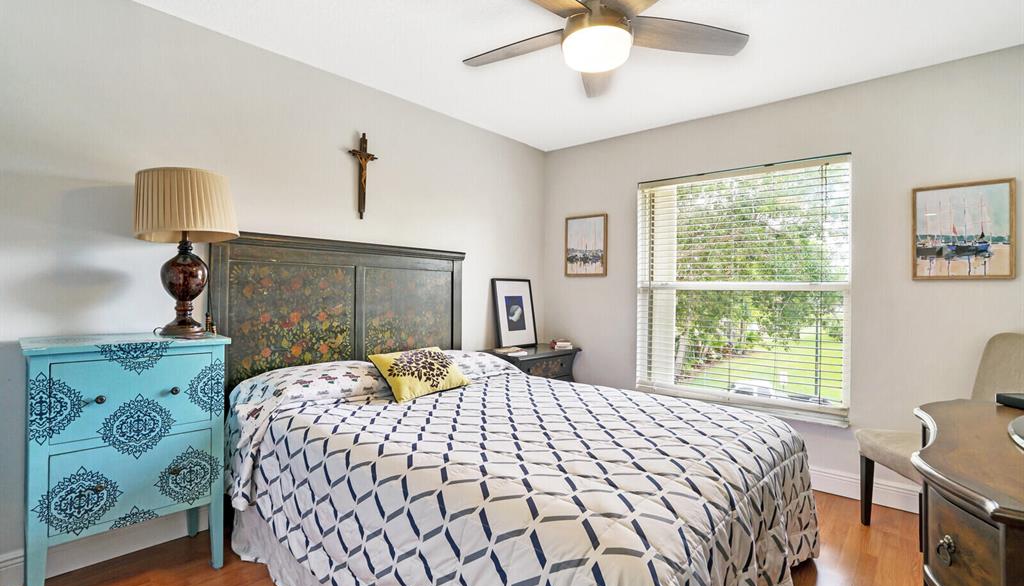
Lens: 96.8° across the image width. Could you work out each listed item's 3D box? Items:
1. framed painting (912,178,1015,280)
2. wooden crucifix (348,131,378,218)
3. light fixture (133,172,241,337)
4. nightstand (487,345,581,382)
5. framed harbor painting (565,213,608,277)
[{"bbox_3d":[2.354,-0.319,2.372,0.390,0.500,0.030,0,0,39],"label":"framed painting"},{"bbox_3d":[-0.911,-0.715,2.779,0.045,0.515,0.195,0,0,44],"label":"wooden crucifix"},{"bbox_3d":[-1.413,-0.159,1.980,0.374,0.700,0.374,0,0,44],"label":"light fixture"},{"bbox_3d":[0.128,0.817,3.544,0.480,0.730,0.718,0,0,44],"label":"nightstand"},{"bbox_3d":[0.619,-0.392,3.766,0.390,0.500,0.030,0,0,39],"label":"framed harbor painting"}]

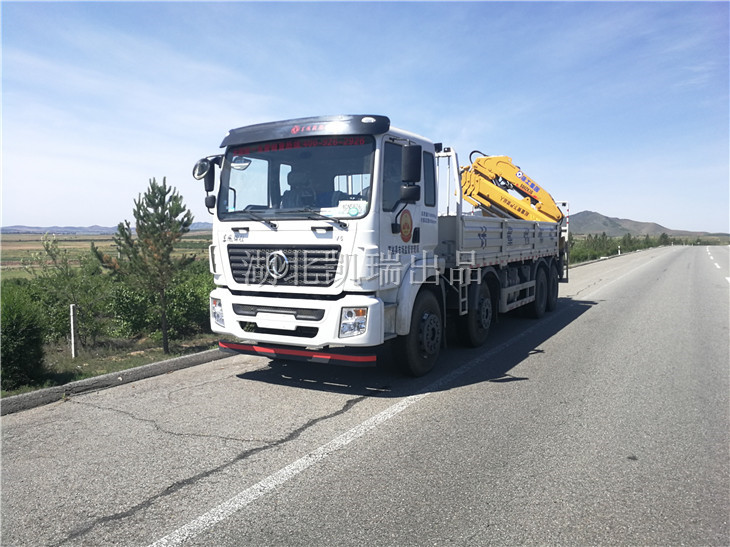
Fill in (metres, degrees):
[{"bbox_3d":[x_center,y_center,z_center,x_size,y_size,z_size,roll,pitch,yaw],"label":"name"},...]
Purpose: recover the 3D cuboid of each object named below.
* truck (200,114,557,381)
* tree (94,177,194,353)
[{"bbox_3d":[1.503,-0.817,10.567,2.600,3.750,9.900,2,4,30],"label":"truck"},{"bbox_3d":[-2.886,-0.124,7.450,1.280,2.300,1.250,0,4,0],"label":"tree"}]

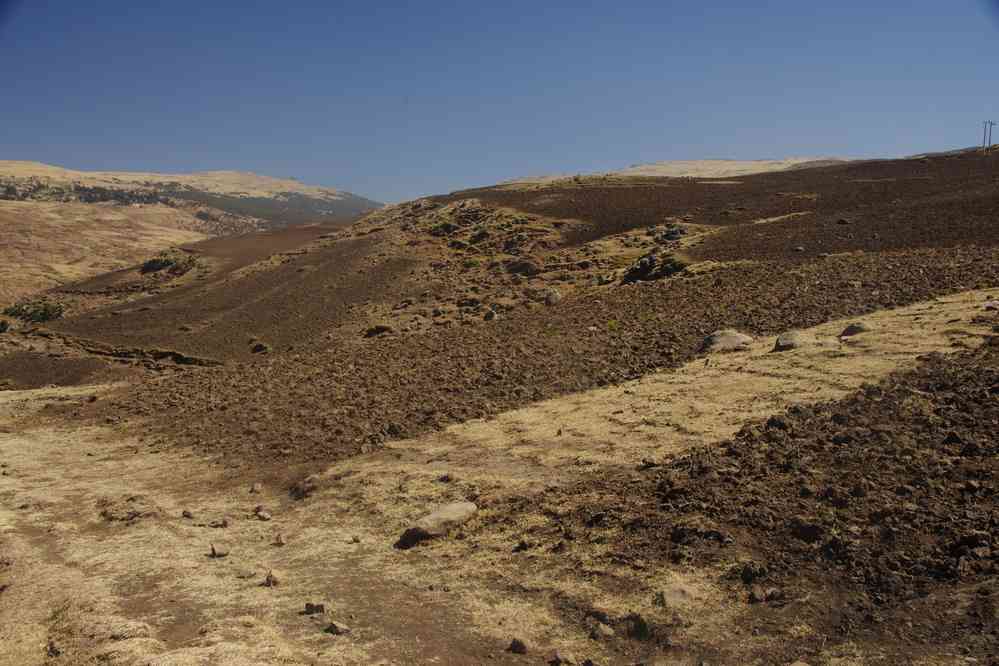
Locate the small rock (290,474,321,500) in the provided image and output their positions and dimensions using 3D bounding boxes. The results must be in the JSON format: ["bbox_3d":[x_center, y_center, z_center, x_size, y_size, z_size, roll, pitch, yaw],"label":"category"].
[{"bbox_3d":[-1.626,1.295,9.300,0.250,0.180,0.210,0,3,0],"label":"small rock"}]

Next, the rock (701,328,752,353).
[{"bbox_3d":[4.220,0.139,20.500,0.900,0.400,0.650,0,3,0],"label":"rock"}]

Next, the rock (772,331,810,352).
[{"bbox_3d":[5.393,0.157,20.500,0.680,0.370,0.550,0,3,0],"label":"rock"}]

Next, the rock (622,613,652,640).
[{"bbox_3d":[0.634,1.349,5.100,0.135,0.115,0.120,0,3,0],"label":"rock"}]

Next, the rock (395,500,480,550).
[{"bbox_3d":[-0.409,1.242,7.200,0.540,0.250,0.380,-1,4,-25],"label":"rock"}]

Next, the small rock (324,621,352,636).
[{"bbox_3d":[-0.769,1.411,5.300,0.132,0.068,0.105,0,3,0],"label":"small rock"}]

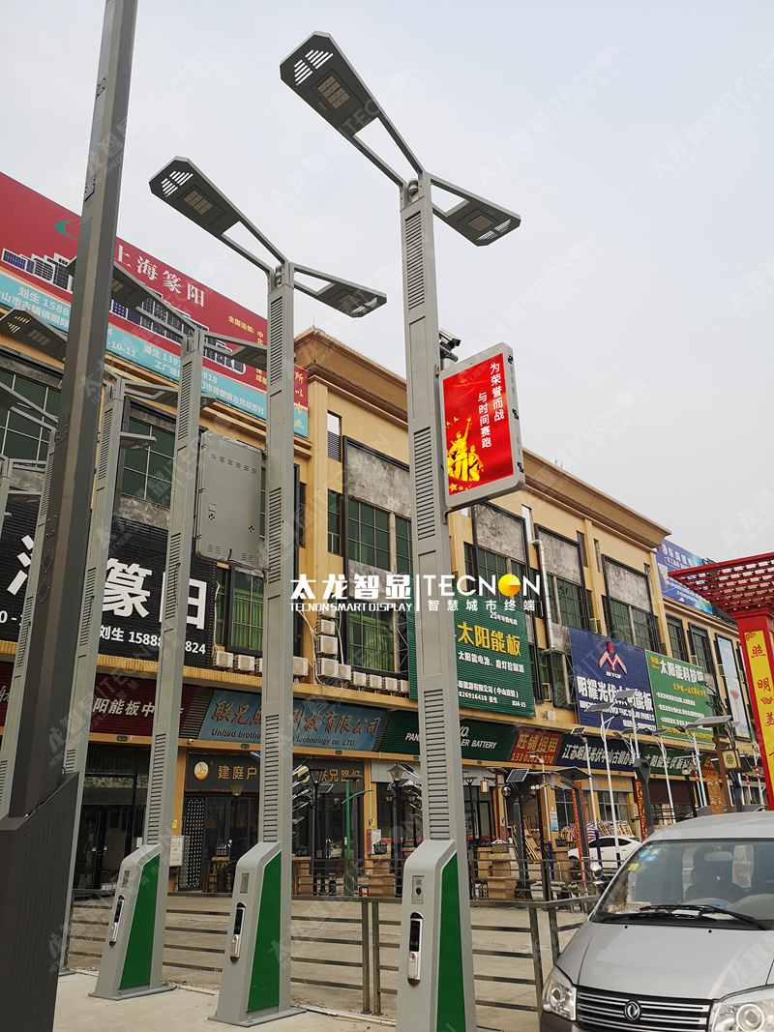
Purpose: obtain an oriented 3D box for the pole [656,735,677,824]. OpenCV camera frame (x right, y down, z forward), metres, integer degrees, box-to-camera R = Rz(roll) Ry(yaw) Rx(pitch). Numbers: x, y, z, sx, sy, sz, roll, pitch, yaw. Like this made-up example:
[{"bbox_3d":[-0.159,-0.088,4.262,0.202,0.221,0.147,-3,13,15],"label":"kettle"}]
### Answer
[{"bbox_3d":[11.943,12.040,33.897,0.200,5.256,0.200,-20,-28,38],"label":"pole"}]

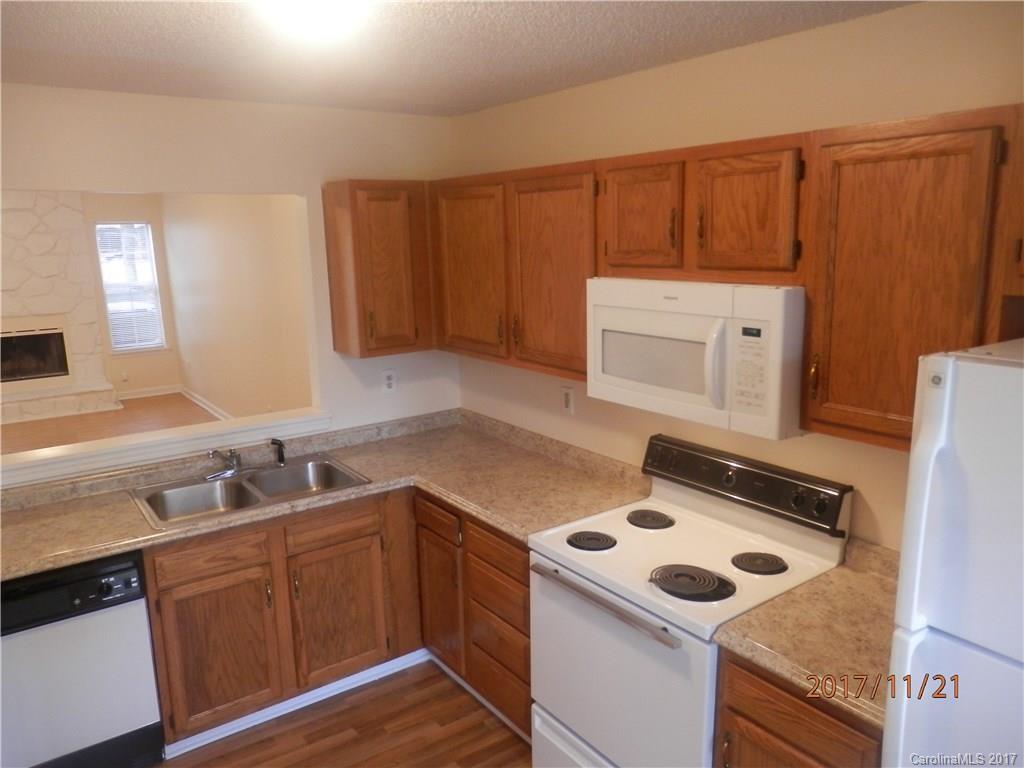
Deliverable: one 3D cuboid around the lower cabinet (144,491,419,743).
[{"bbox_3d":[-0.995,0.844,3.138,1.063,0.813,0.610,-9,14,-35],"label":"lower cabinet"}]

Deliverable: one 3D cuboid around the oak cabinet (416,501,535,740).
[{"bbox_3d":[0.082,0.843,3.046,0.610,0.813,0.829,-9,14,-35],"label":"oak cabinet"}]

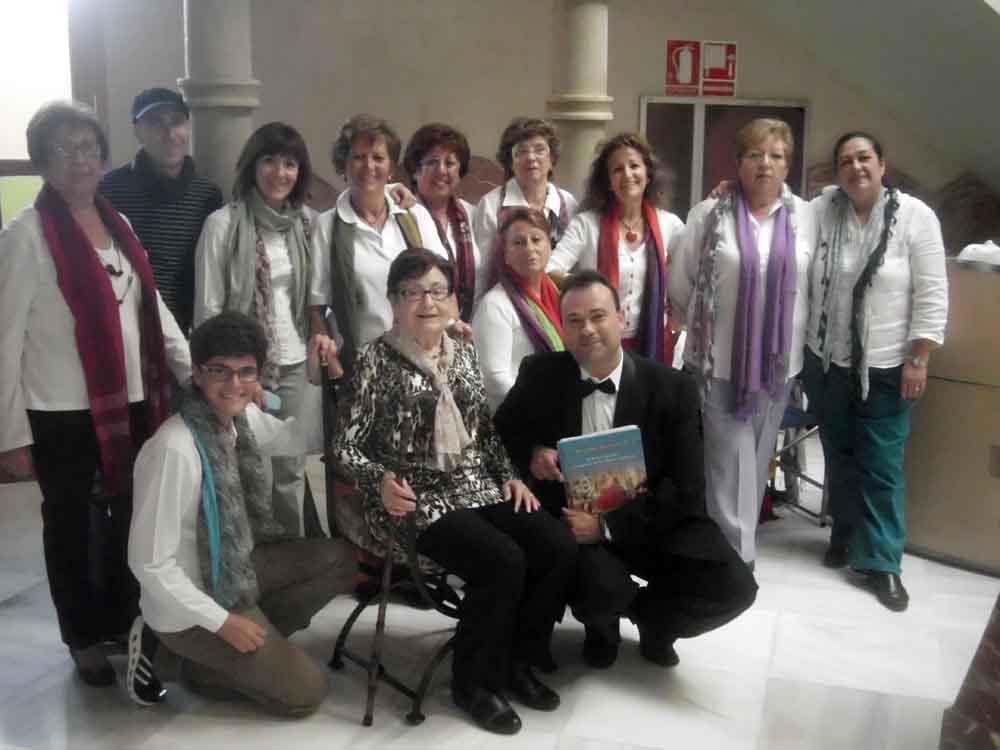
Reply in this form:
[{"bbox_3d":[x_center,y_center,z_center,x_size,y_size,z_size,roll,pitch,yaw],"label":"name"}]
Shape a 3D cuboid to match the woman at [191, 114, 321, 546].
[{"bbox_3d":[-0.726,0.028,3.178,0.480,1.570,0.340,-3,8,-20],"label":"woman"}]

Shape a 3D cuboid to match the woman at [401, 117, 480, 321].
[{"bbox_3d":[-0.199,-0.029,3.473,0.480,1.600,0.340,-1,7,-8],"label":"woman"}]

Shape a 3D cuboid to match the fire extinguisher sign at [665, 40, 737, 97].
[{"bbox_3d":[1.105,-1.686,5.720,0.430,0.297,0.010,-2,7,-12],"label":"fire extinguisher sign"}]

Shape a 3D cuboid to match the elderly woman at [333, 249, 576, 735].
[{"bbox_3d":[-0.110,0.261,2.804,0.570,1.190,0.770,-5,9,-34],"label":"elderly woman"}]

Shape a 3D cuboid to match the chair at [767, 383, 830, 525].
[{"bbox_3d":[1.180,0.207,4.612,0.500,0.820,0.500,-2,8,-11],"label":"chair"}]

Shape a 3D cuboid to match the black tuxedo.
[{"bbox_3d":[0.339,0.316,2.881,0.690,0.780,0.550,1,7,10],"label":"black tuxedo"}]

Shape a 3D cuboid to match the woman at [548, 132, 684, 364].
[{"bbox_3d":[0.437,-0.064,3.767,0.500,1.590,0.380,1,8,6],"label":"woman"}]

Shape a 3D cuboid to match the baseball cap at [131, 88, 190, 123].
[{"bbox_3d":[-1.171,-0.929,3.586,0.185,0.130,0.250,-3,11,-17],"label":"baseball cap"}]

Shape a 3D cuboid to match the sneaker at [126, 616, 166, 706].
[{"bbox_3d":[-0.930,0.761,2.761,0.110,0.255,0.100,-3,5,15],"label":"sneaker"}]

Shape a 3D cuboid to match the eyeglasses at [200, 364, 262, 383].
[{"bbox_3d":[-0.660,-0.010,2.515,0.145,0.043,0.135,1,6,-22],"label":"eyeglasses"}]

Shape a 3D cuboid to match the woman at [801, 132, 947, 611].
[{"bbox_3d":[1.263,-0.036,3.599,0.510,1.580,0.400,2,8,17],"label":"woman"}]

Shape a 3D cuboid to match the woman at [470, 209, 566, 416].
[{"bbox_3d":[0.072,0.133,3.342,0.500,1.310,0.520,-3,8,-20],"label":"woman"}]

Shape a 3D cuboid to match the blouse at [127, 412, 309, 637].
[{"bbox_3d":[-0.741,0.366,2.726,0.460,0.580,0.380,-6,10,-42],"label":"blouse"}]

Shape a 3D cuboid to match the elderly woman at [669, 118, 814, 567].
[{"bbox_3d":[0.845,-0.074,3.695,0.500,1.630,0.360,2,8,11],"label":"elderly woman"}]

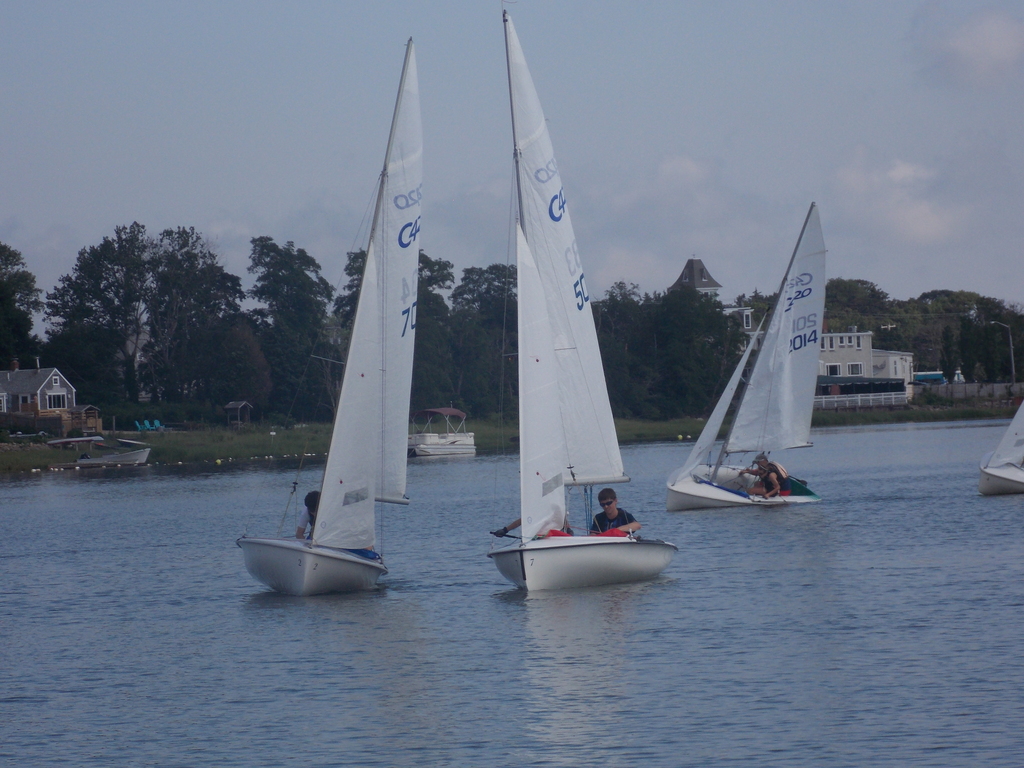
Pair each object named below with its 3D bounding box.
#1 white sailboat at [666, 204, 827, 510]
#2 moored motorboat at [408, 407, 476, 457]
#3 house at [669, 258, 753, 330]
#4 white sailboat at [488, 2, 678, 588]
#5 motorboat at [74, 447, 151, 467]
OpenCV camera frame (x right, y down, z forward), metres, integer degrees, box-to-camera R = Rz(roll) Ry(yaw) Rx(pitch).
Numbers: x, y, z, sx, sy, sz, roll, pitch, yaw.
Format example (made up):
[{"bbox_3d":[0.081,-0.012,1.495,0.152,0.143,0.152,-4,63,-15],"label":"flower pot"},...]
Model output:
[{"bbox_3d":[5.080,-0.536,95.489,1.660,6.400,4.250,28,18,35],"label":"white sailboat"},{"bbox_3d":[-4.778,2.791,281.010,2.500,2.750,6.200,-3,-1,36],"label":"moored motorboat"},{"bbox_3d":[24.448,-7.425,600.000,12.000,15.500,12.000,-2,-1,-45],"label":"house"},{"bbox_3d":[0.345,-0.879,53.601,1.660,6.400,4.250,-7,-1,15],"label":"white sailboat"},{"bbox_3d":[-28.707,5.115,358.000,5.600,1.350,2.000,-2,0,2],"label":"motorboat"}]

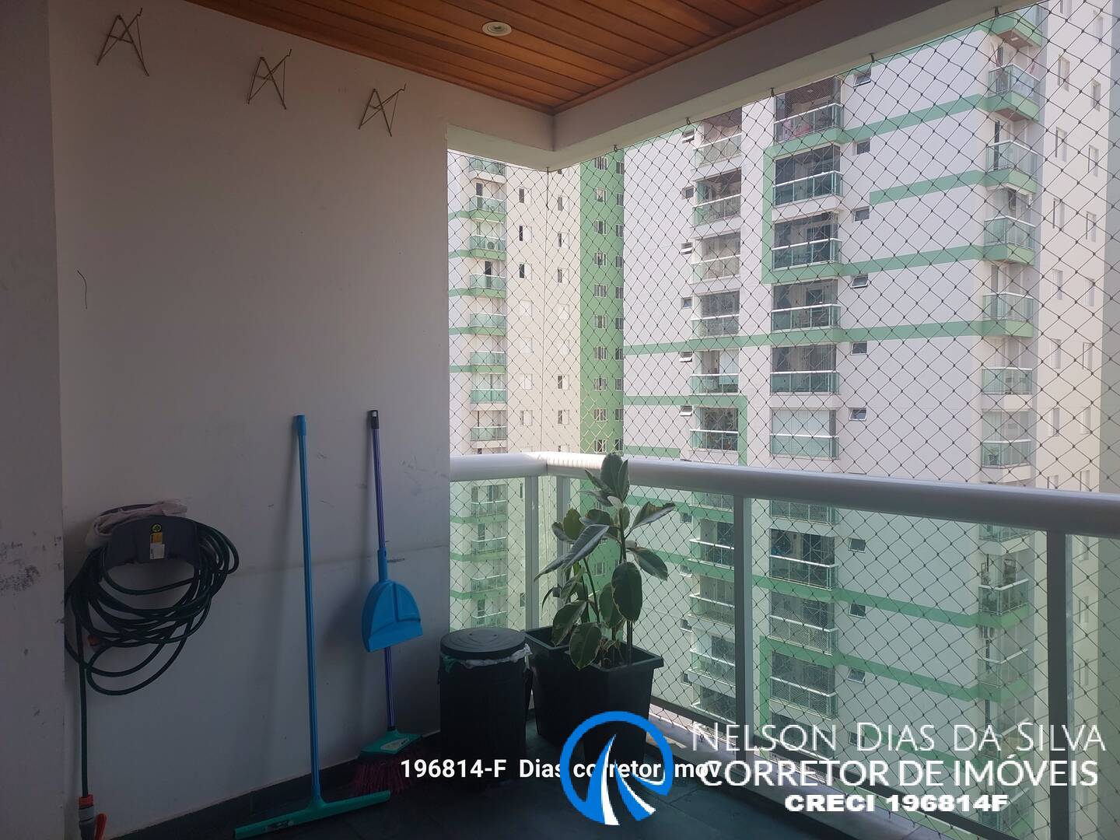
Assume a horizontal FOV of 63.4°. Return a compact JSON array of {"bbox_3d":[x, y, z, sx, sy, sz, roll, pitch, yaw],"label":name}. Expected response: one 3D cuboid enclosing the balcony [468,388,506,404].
[{"bbox_3d":[-5.289,-1.746,67.289,2.690,0.980,0.820,-2,3,-40],"label":"balcony"}]

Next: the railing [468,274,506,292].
[{"bbox_3d":[-5.469,-10.356,68.375,2.711,1.000,0.860,-2,3,-43],"label":"railing"}]

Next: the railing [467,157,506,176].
[{"bbox_3d":[-5.478,-19.054,68.083,2.711,1.000,0.860,-2,3,-43],"label":"railing"}]

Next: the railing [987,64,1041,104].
[{"bbox_3d":[17.454,-12.675,34.759,2.520,1.020,0.850,-2,3,-40],"label":"railing"}]

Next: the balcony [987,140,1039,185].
[{"bbox_3d":[17.767,-10.163,35.521,2.497,1.050,0.850,-2,3,-40],"label":"balcony"}]

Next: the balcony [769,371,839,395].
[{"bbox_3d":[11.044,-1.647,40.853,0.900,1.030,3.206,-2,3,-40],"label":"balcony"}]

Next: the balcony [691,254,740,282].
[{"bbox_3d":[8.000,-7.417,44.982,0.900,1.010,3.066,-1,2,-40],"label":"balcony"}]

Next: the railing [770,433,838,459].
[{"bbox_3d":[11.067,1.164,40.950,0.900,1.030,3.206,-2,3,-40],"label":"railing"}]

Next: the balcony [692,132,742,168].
[{"bbox_3d":[7.892,-12.939,44.057,0.750,1.050,3.020,-2,3,-40],"label":"balcony"}]

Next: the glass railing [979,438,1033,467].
[{"bbox_3d":[17.718,1.282,35.910,2.497,1.030,0.850,-2,3,-40],"label":"glass railing"}]

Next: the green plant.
[{"bbox_3d":[0.172,0.532,3.430,0.504,0.797,0.480,0,2,0],"label":"green plant"}]

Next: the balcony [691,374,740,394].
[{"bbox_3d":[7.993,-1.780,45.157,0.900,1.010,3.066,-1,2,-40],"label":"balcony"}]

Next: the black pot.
[{"bbox_3d":[0.106,1.031,3.364,0.273,0.380,0.594,-1,1,-32],"label":"black pot"}]

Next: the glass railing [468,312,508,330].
[{"bbox_3d":[-5.444,-7.462,68.472,2.711,1.000,0.860,-2,3,-43],"label":"glass railing"}]

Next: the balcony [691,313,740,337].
[{"bbox_3d":[7.928,-4.607,45.011,0.720,0.990,3.066,-1,2,-40],"label":"balcony"}]

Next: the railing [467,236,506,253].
[{"bbox_3d":[-5.289,-12.910,66.899,2.690,1.000,0.820,-2,3,-40],"label":"railing"}]

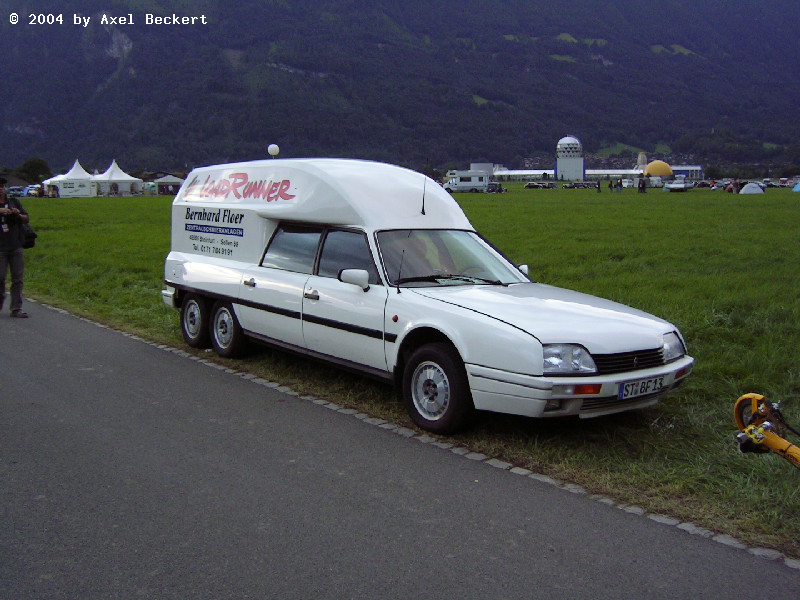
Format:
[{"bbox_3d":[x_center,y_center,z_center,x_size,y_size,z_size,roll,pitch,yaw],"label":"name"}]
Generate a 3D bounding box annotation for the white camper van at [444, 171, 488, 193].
[{"bbox_3d":[8.912,-15.938,112.000,6.100,3.000,2.300,0,8,0],"label":"white camper van"}]

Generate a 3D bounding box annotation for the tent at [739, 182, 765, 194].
[{"bbox_3d":[43.129,-13.633,102.000,2.800,1.300,2.400,3,9,23],"label":"tent"}]

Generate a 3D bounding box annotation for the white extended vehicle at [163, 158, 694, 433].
[{"bbox_3d":[-0.168,-0.279,7.518,1.850,2.030,5.570,-4,9,-40],"label":"white extended vehicle"}]

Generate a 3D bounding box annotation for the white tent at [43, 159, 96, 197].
[{"bbox_3d":[-45.079,-16.620,114.000,5.700,5.200,5.500,-7,11,-40],"label":"white tent"}]

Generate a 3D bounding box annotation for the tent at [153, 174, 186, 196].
[{"bbox_3d":[-35.385,-17.569,128.000,4.400,3.100,4.200,-3,9,-21],"label":"tent"}]

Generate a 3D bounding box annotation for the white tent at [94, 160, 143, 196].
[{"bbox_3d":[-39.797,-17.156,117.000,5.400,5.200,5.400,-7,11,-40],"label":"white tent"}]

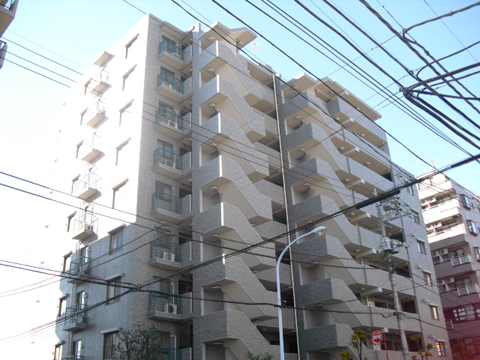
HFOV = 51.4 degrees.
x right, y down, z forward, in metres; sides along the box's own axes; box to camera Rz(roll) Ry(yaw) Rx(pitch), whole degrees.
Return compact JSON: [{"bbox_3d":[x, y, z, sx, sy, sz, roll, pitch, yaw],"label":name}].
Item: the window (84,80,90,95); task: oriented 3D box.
[{"bbox_3d":[-11.770,-7.335,38.760,0.120,1.087,0.881,21,-35,-40],"label":"window"}]

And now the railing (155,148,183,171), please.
[{"bbox_3d":[-4.375,-1.146,30.698,1.702,1.103,0.530,21,-34,-40],"label":"railing"}]

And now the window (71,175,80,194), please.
[{"bbox_3d":[-11.611,0.384,35.187,0.180,1.060,1.000,21,-34,-40],"label":"window"}]

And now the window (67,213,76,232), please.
[{"bbox_3d":[-11.719,2.957,34.711,0.183,1.119,1.018,21,-35,-38],"label":"window"}]

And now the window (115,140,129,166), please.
[{"bbox_3d":[-7.363,-1.658,31.284,0.180,1.300,1.480,21,-34,-40],"label":"window"}]

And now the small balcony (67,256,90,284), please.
[{"bbox_3d":[-9.831,5.558,30.578,0.508,1.291,1.501,21,-35,-40],"label":"small balcony"}]

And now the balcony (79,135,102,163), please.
[{"bbox_3d":[-10.121,-2.194,34.206,0.600,1.311,1.547,21,-34,-40],"label":"balcony"}]

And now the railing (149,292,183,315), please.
[{"bbox_3d":[-3.997,6.653,26.821,1.701,1.092,0.523,21,-35,-40],"label":"railing"}]

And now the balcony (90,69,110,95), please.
[{"bbox_3d":[-10.561,-7.338,37.503,0.621,1.302,1.694,21,-35,-38],"label":"balcony"}]

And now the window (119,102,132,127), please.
[{"bbox_3d":[-7.531,-4.287,32.959,0.183,1.262,1.628,21,-35,-38],"label":"window"}]

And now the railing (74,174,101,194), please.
[{"bbox_3d":[-10.201,0.283,33.572,0.621,1.068,1.694,21,-35,-38],"label":"railing"}]

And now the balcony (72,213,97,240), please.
[{"bbox_3d":[-9.944,2.986,31.824,0.508,1.291,1.501,21,-35,-40],"label":"balcony"}]

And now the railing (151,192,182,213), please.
[{"bbox_3d":[-4.224,1.510,29.313,1.701,1.092,0.523,21,-35,-40],"label":"railing"}]

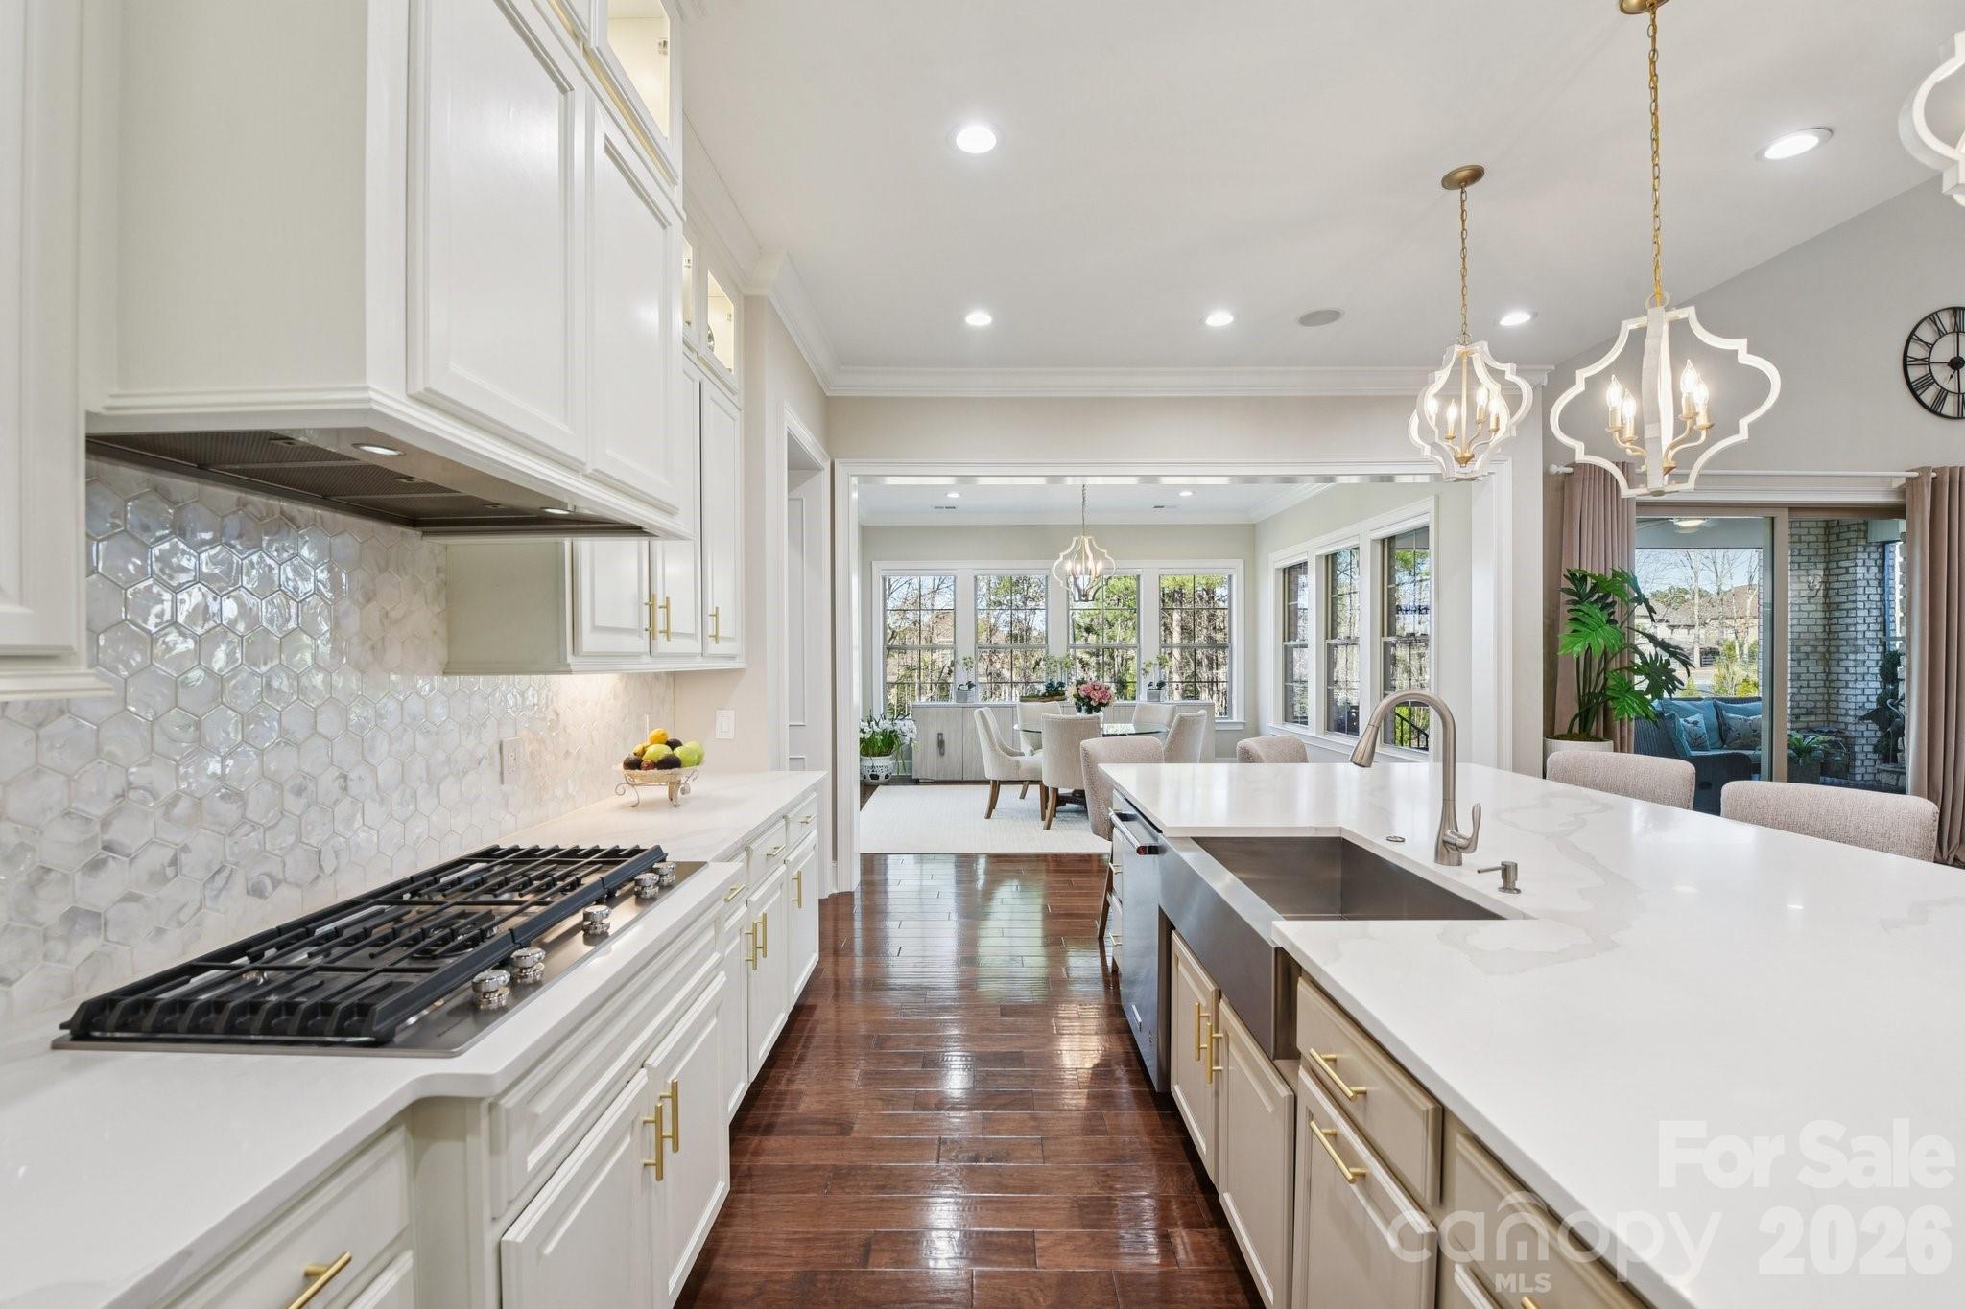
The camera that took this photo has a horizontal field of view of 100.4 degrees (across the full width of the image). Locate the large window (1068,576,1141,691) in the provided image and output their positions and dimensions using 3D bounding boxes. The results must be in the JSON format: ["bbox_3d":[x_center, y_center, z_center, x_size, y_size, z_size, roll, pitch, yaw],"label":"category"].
[{"bbox_3d":[1.418,-0.100,9.450,0.840,1.650,0.120,0,0,0],"label":"large window"}]

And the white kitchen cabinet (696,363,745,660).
[{"bbox_3d":[-1.115,-0.480,3.030,0.320,1.000,0.510,0,0,0],"label":"white kitchen cabinet"}]

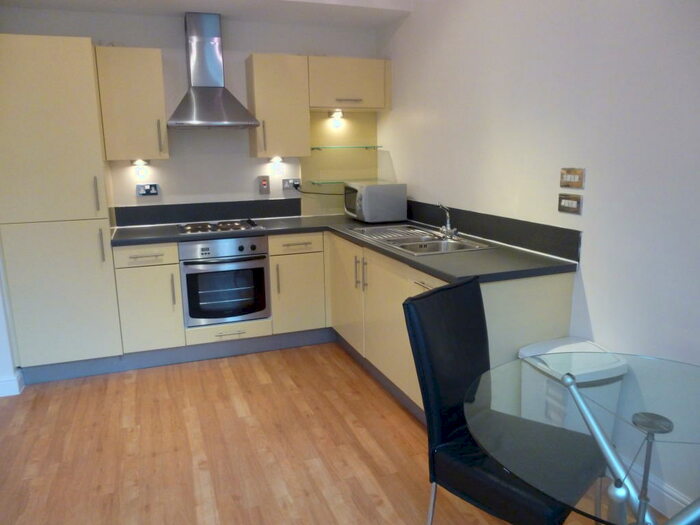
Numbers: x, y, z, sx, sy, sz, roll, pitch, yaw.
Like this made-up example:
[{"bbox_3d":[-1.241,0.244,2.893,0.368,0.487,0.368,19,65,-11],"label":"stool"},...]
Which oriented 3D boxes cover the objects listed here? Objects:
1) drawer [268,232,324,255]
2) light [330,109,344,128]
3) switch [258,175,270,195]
[{"bbox_3d":[-0.462,-0.176,3.827,0.406,0.139,0.460,-5,13,-21],"label":"drawer"},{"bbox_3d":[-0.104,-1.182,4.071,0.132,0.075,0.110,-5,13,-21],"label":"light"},{"bbox_3d":[-0.685,-0.617,4.059,0.086,0.137,0.013,-5,13,-20],"label":"switch"}]

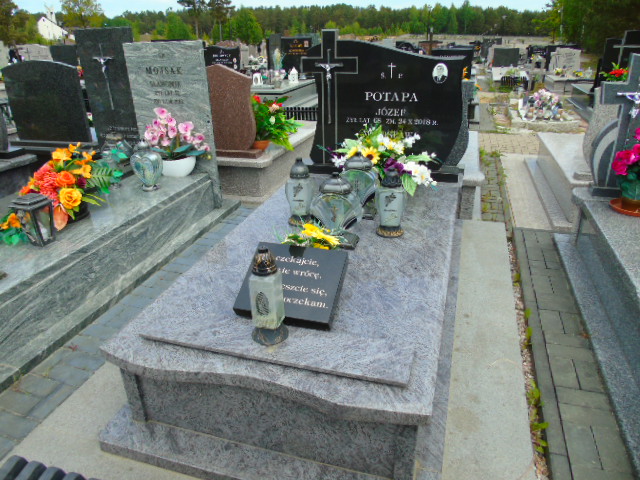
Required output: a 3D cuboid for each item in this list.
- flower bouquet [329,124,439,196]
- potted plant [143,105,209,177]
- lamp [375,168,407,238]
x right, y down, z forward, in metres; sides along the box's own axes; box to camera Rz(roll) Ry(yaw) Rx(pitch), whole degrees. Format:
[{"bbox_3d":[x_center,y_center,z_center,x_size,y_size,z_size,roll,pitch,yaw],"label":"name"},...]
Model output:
[{"bbox_3d":[0.383,-0.481,2.802,0.630,0.410,0.340,6,27,16],"label":"flower bouquet"},{"bbox_3d":[-1.119,-0.757,3.603,0.440,0.520,0.280,6,26,16],"label":"potted plant"},{"bbox_3d":[0.371,-0.200,2.378,0.145,0.345,0.140,3,25,11],"label":"lamp"}]

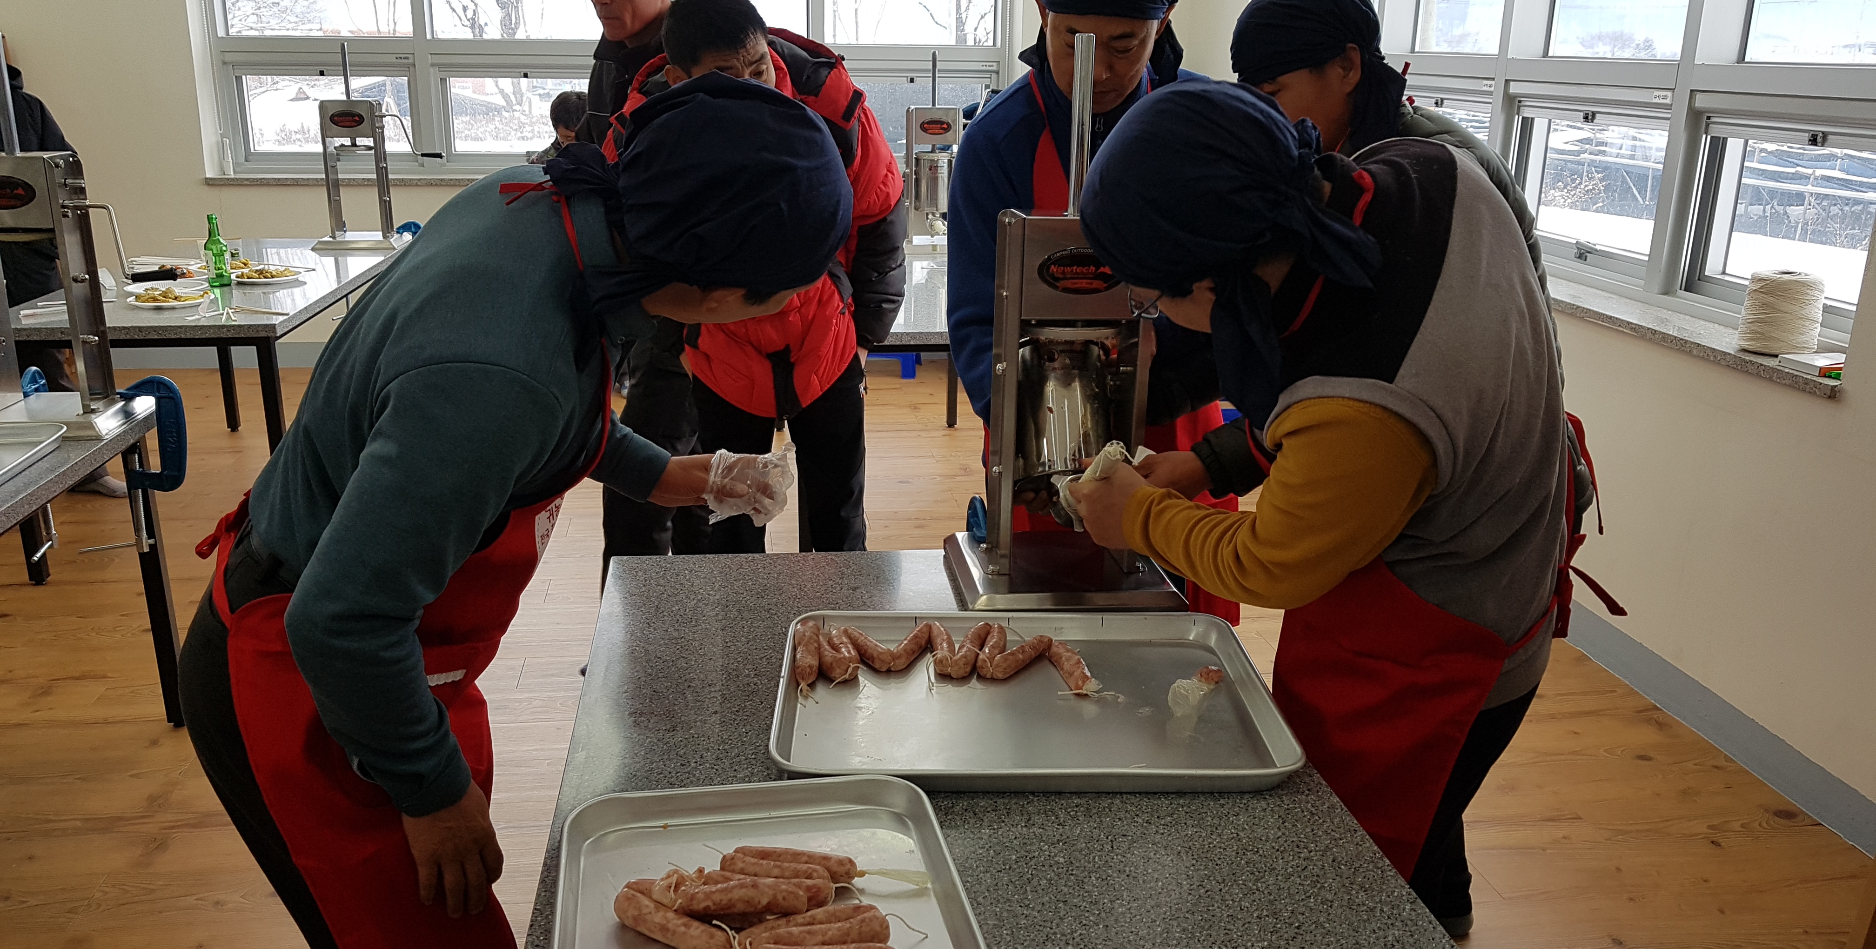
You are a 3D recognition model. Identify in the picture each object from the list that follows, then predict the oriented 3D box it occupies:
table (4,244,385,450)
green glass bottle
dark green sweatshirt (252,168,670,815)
[{"bbox_3d":[-2.331,-0.306,4.718,0.819,0.722,1.747,-1,17,-8],"label":"table"},{"bbox_3d":[-2.263,-0.702,4.403,0.070,0.222,0.070,-1,17,-8],"label":"green glass bottle"},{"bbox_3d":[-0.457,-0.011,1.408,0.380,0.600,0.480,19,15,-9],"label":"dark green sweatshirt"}]

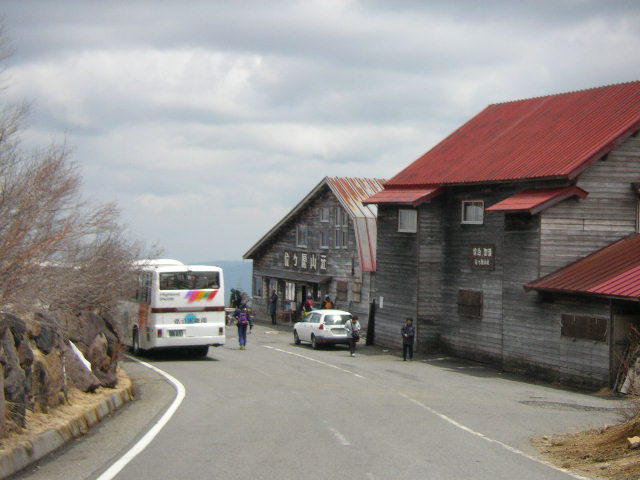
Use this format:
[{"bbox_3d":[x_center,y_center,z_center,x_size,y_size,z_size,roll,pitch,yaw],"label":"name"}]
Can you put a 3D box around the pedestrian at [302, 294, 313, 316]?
[{"bbox_3d":[-0.524,3.356,71.200,0.450,1.660,0.520,1,0,45],"label":"pedestrian"}]

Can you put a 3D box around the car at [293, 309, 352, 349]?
[{"bbox_3d":[0.285,3.560,64.100,1.695,1.500,4.370,1,0,-16],"label":"car"}]

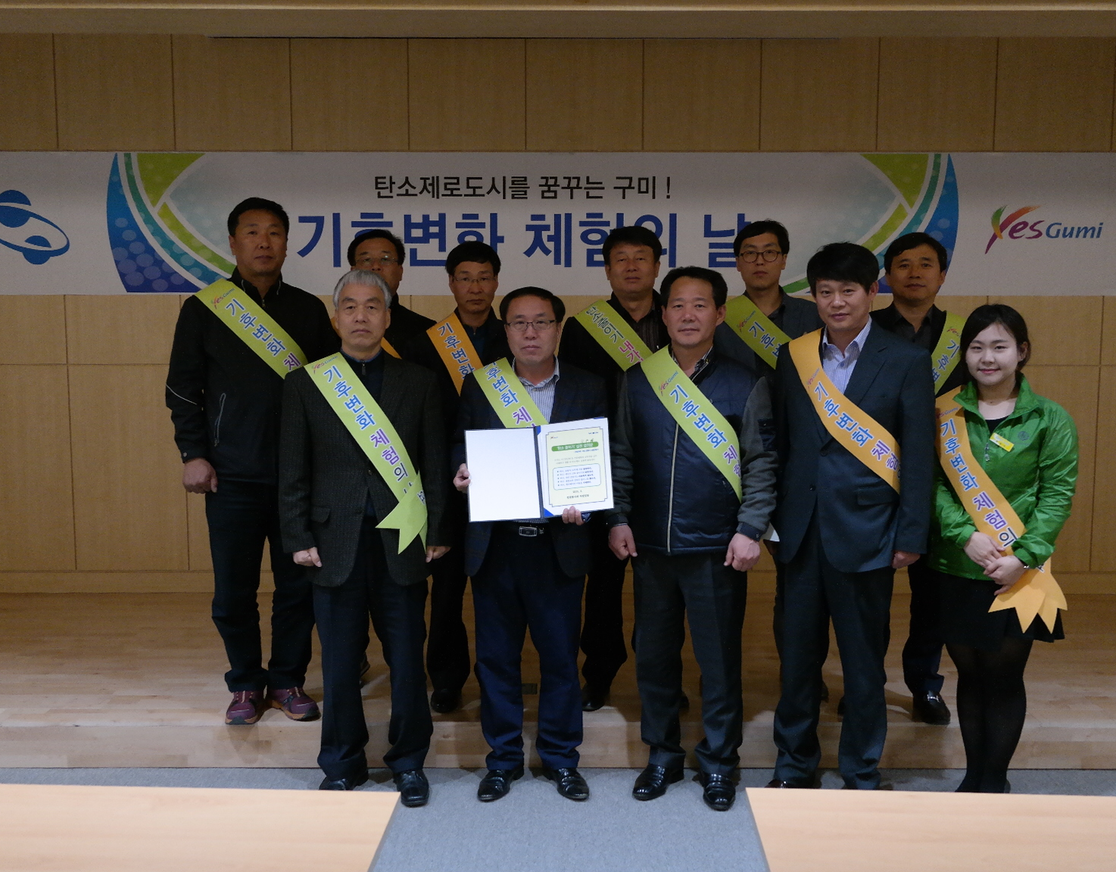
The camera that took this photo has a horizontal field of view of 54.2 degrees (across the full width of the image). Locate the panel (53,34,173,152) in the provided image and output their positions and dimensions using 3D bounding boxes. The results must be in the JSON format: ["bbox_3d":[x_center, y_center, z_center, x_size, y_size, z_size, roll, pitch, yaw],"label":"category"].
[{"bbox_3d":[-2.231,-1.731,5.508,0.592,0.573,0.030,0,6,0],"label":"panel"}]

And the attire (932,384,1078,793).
[{"bbox_3d":[1.395,0.494,3.456,0.445,1.363,0.320,2,6,20],"label":"attire"}]

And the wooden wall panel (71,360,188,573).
[{"bbox_3d":[-2.219,0.170,5.652,0.583,1.078,0.025,0,6,0],"label":"wooden wall panel"}]

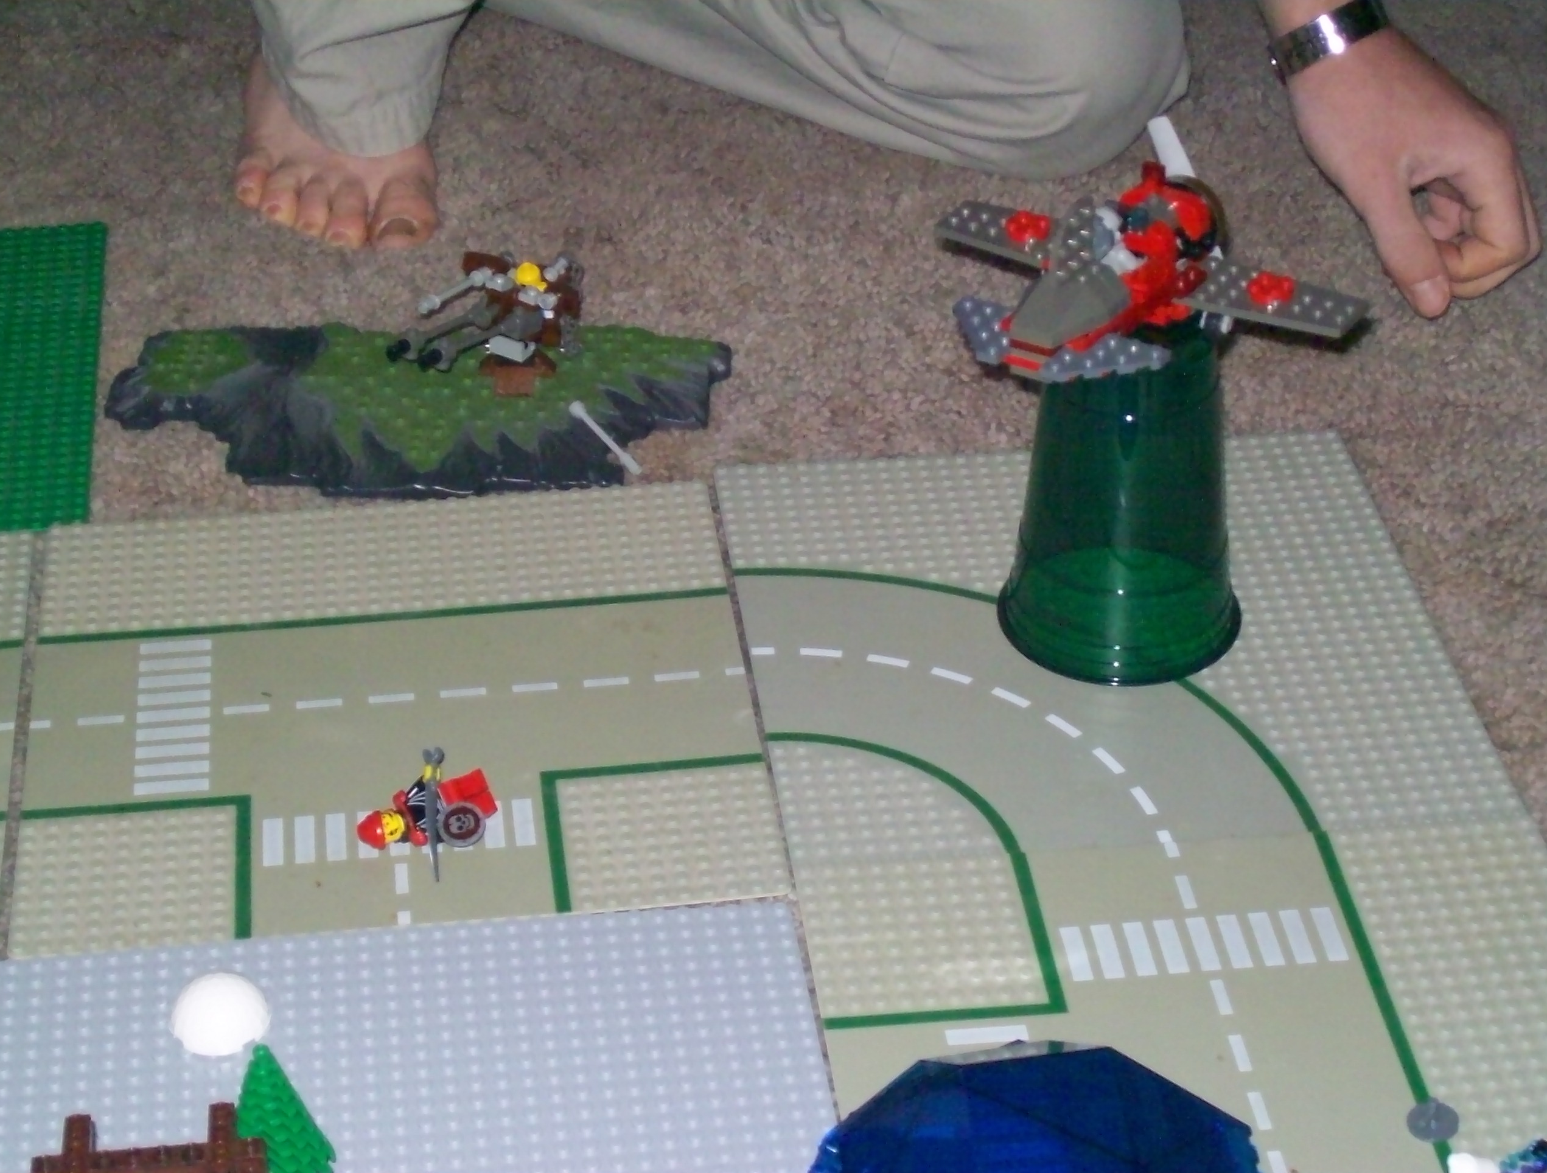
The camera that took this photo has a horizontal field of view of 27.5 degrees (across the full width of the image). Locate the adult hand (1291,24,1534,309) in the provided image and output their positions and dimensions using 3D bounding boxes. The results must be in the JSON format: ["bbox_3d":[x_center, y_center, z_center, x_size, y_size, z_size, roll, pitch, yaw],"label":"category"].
[{"bbox_3d":[0.284,-0.181,1.389,0.080,0.090,0.130,-12,36,-17],"label":"adult hand"}]

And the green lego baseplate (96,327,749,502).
[{"bbox_3d":[-0.144,-0.076,1.289,0.254,0.017,0.122,-1,34,-1],"label":"green lego baseplate"}]

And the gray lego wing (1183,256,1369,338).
[{"bbox_3d":[0.168,-0.097,1.084,0.070,0.006,0.032,19,38,29],"label":"gray lego wing"}]

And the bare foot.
[{"bbox_3d":[-0.200,-0.250,1.482,0.098,0.088,0.240,-2,34,-3],"label":"bare foot"}]

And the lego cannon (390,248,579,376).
[{"bbox_3d":[-0.115,-0.110,1.270,0.052,0.045,0.074,20,39,27],"label":"lego cannon"}]

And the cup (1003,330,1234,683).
[{"bbox_3d":[0.129,-0.038,1.145,0.089,0.119,0.089,0,34,0],"label":"cup"}]

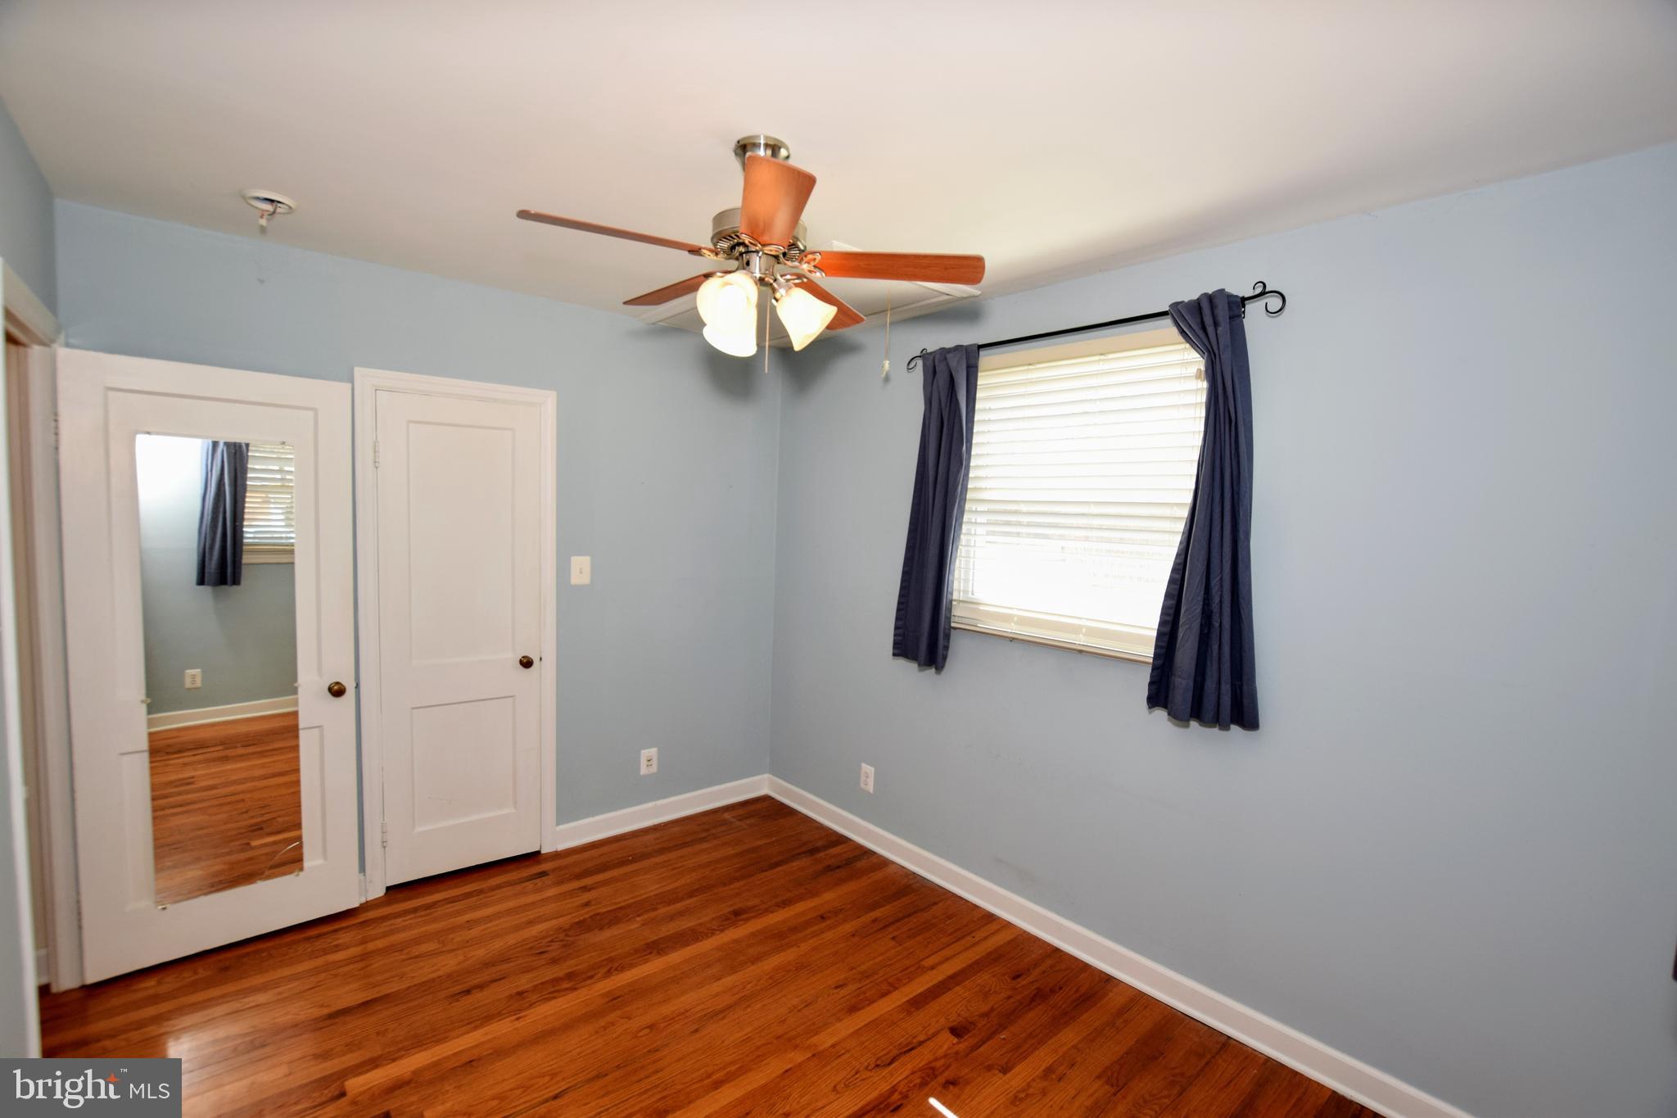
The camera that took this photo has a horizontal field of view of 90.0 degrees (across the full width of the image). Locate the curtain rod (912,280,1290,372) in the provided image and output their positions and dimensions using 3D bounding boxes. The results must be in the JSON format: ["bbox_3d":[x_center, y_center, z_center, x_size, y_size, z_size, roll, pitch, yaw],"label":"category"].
[{"bbox_3d":[0.815,-0.816,3.062,0.075,0.113,1.593,-1,5,-38],"label":"curtain rod"}]

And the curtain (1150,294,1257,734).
[{"bbox_3d":[1.160,-0.148,2.609,0.095,1.335,0.362,-1,5,-38],"label":"curtain"}]

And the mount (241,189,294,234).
[{"bbox_3d":[-1.686,-1.019,2.484,0.140,0.095,0.140,-2,5,-43],"label":"mount"}]

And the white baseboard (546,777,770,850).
[{"bbox_3d":[-0.840,1.263,4.254,1.233,0.117,0.020,-2,5,-43],"label":"white baseboard"}]

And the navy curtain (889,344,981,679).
[{"bbox_3d":[0.410,-0.208,3.555,0.095,1.337,0.430,-1,5,-38],"label":"navy curtain"}]

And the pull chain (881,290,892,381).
[{"bbox_3d":[0.197,-0.885,3.300,0.030,0.344,0.030,-1,5,-38],"label":"pull chain"}]

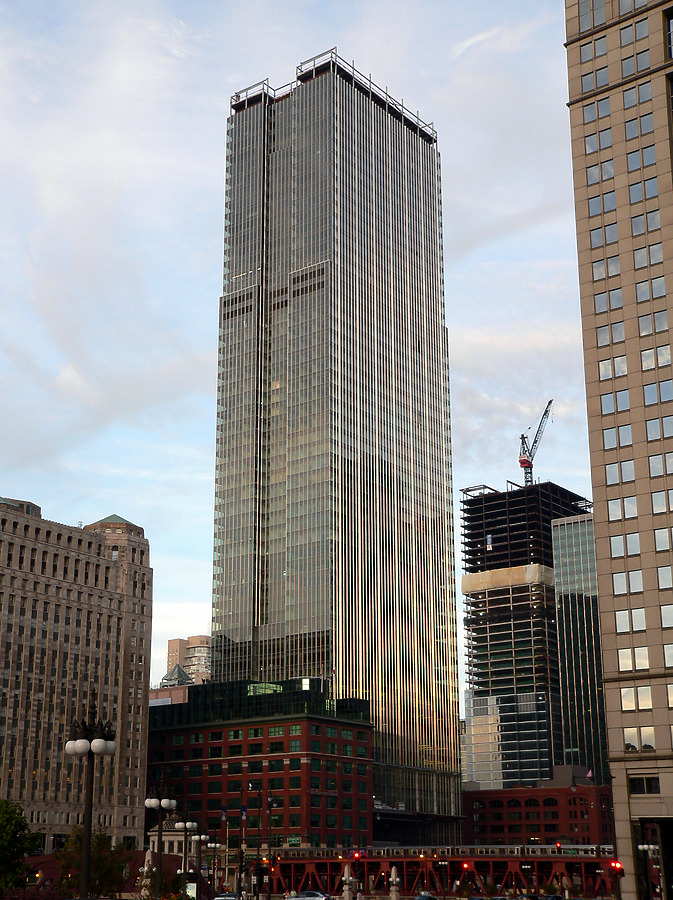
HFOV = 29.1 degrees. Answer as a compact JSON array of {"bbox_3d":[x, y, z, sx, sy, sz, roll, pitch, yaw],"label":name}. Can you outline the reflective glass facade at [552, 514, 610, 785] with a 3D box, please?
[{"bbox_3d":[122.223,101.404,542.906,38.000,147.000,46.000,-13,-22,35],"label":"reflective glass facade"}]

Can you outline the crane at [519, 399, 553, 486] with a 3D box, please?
[{"bbox_3d":[93.751,-3.015,616.004,25.000,55.000,6.000,16,-24,-41],"label":"crane"}]

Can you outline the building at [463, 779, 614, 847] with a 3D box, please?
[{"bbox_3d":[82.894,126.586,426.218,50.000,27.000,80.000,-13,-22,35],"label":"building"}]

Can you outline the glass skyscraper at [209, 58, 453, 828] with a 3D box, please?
[{"bbox_3d":[0.365,4.119,391.863,41.500,239.000,61.000,-13,-22,35],"label":"glass skyscraper"}]

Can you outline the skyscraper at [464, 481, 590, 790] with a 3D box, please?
[{"bbox_3d":[92.432,103.823,579.136,45.000,165.000,56.000,-13,-22,35],"label":"skyscraper"}]

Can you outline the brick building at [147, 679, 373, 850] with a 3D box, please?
[{"bbox_3d":[-21.345,82.204,318.238,56.000,45.000,25.500,-13,-22,35],"label":"brick building"}]

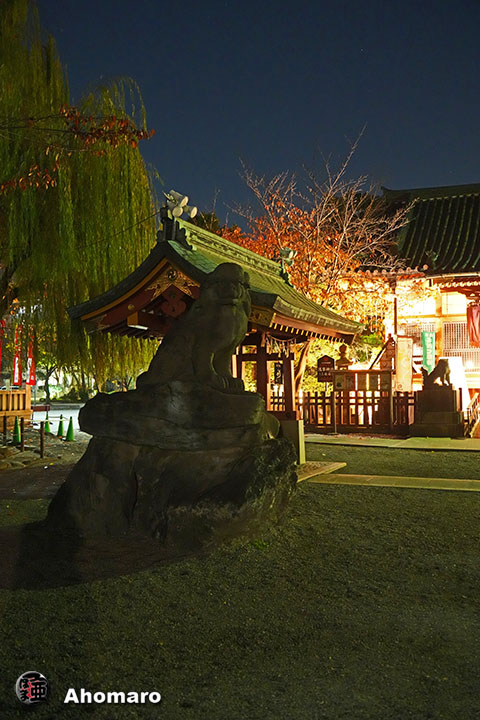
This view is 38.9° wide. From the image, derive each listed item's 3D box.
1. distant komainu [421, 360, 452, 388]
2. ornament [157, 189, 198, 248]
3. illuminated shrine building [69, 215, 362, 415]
[{"bbox_3d":[5.939,0.409,20.600,0.840,0.920,0.420,-1,-3,24],"label":"distant komainu"},{"bbox_3d":[-0.933,-2.112,10.150,0.560,0.820,0.400,-1,-3,24],"label":"ornament"},{"bbox_3d":[-0.072,-0.093,12.051,3.600,4.150,4.750,-1,-3,24],"label":"illuminated shrine building"}]

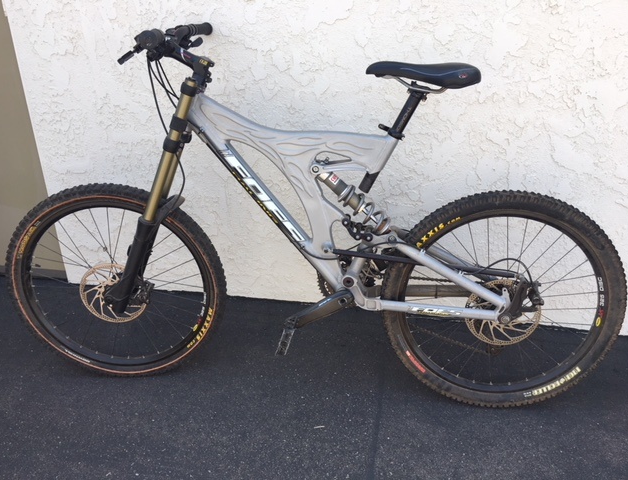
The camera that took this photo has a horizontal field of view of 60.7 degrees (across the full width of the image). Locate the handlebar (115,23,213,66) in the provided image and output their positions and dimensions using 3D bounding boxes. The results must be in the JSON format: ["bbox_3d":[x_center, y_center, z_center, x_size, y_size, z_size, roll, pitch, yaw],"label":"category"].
[{"bbox_3d":[-0.367,-0.521,1.417,0.127,0.092,0.694,-1,23,0],"label":"handlebar"}]

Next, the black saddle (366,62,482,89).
[{"bbox_3d":[0.279,-0.422,1.376,0.286,0.068,0.144,2,20,7],"label":"black saddle"}]

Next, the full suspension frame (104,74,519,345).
[{"bbox_3d":[-0.028,-0.104,1.533,1.204,0.703,0.194,2,20,7],"label":"full suspension frame"}]

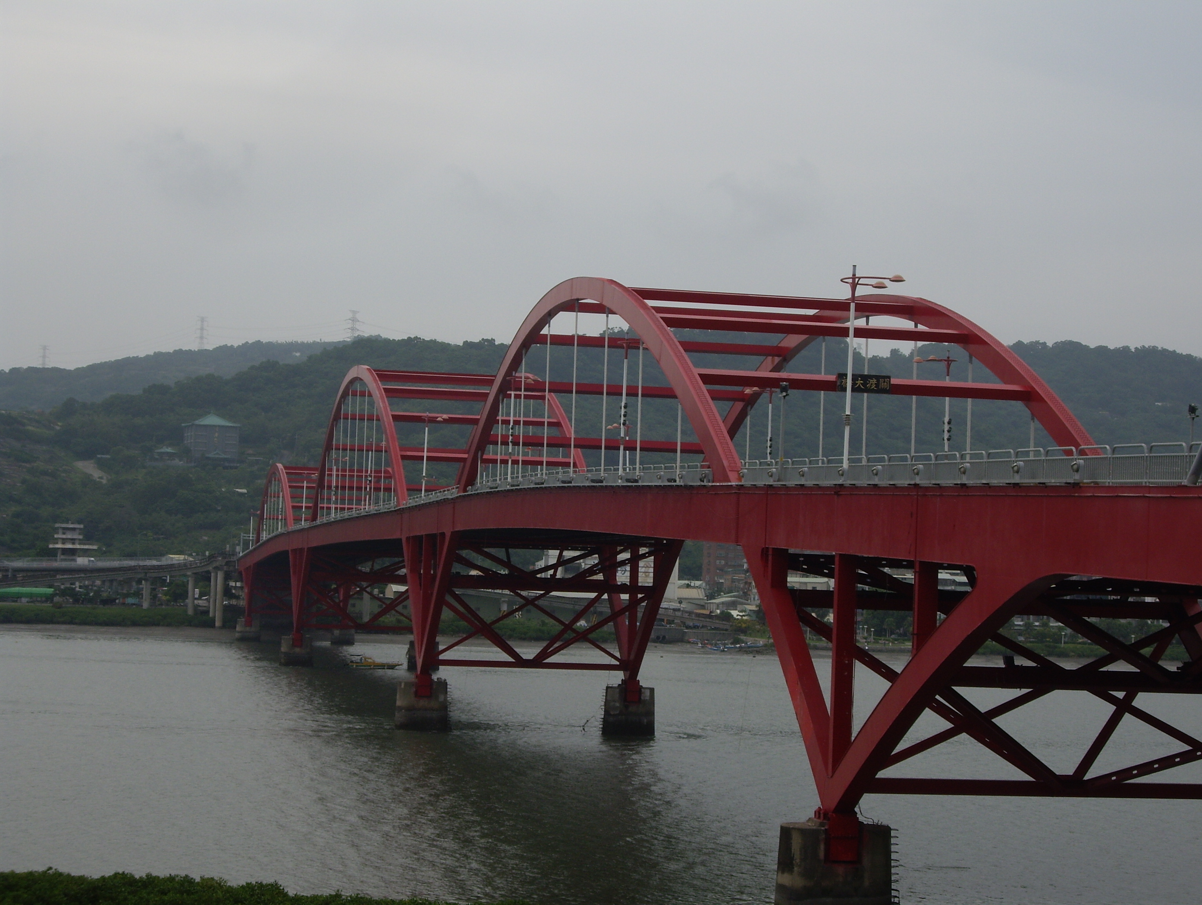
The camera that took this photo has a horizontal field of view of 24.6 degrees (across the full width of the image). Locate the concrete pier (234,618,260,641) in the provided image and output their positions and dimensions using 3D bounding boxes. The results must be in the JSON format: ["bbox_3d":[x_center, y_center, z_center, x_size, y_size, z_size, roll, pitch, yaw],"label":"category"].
[{"bbox_3d":[-70.807,35.742,551.904,4.750,4.450,3.100,3,-3,-10],"label":"concrete pier"}]

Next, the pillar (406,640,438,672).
[{"bbox_3d":[-26.629,30.594,414.658,4.750,4.450,3.100,3,-3,-10],"label":"pillar"}]

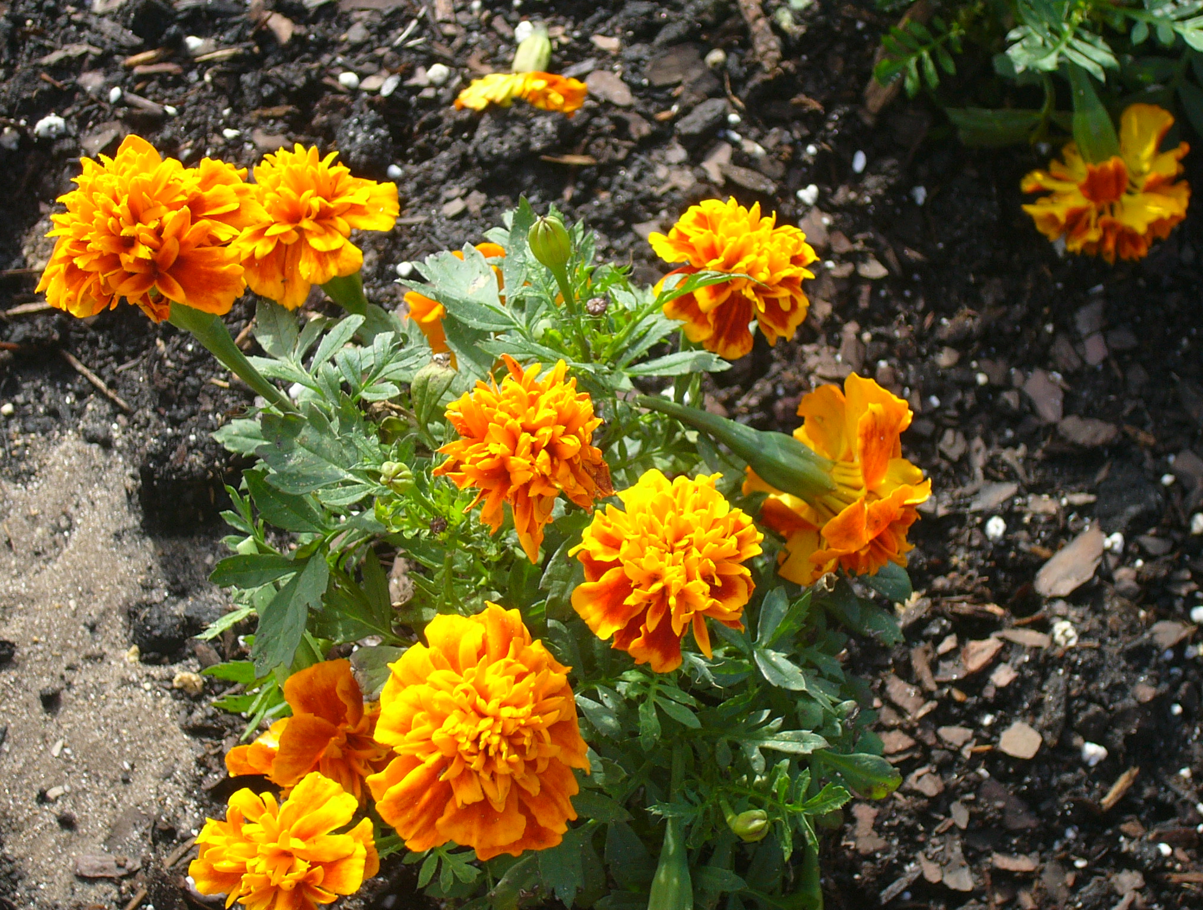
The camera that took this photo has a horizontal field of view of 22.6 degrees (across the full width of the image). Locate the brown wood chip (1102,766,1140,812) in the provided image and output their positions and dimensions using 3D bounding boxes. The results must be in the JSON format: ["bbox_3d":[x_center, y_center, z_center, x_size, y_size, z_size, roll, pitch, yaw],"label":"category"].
[{"bbox_3d":[0.141,0.090,0.820,0.004,0.004,0.017,34,58,25],"label":"brown wood chip"}]

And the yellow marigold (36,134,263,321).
[{"bbox_3d":[-0.116,-0.058,0.775,0.057,0.037,0.057,-34,44,0],"label":"yellow marigold"}]

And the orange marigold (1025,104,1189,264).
[{"bbox_3d":[0.162,-0.086,0.970,0.053,0.032,0.047,-3,52,4],"label":"orange marigold"}]

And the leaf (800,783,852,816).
[{"bbox_3d":[0.059,0.092,0.795,0.015,0.005,0.006,-18,52,-14],"label":"leaf"}]

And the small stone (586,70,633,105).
[{"bbox_3d":[0.003,-0.127,1.042,0.018,0.006,0.013,28,51,25],"label":"small stone"}]

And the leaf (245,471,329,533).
[{"bbox_3d":[-0.087,0.014,0.814,0.031,0.006,0.012,36,64,21],"label":"leaf"}]

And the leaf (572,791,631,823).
[{"bbox_3d":[-0.001,0.086,0.735,0.017,0.004,0.009,8,41,0],"label":"leaf"}]

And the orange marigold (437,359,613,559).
[{"bbox_3d":[-0.021,0.001,0.806,0.047,0.036,0.052,1,61,-1],"label":"orange marigold"}]

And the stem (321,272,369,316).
[{"bbox_3d":[-0.070,-0.044,0.810,0.011,0.018,0.011,-33,31,-6],"label":"stem"}]

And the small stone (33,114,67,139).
[{"bbox_3d":[-0.181,-0.107,0.991,0.009,0.008,0.009,-35,57,-28],"label":"small stone"}]

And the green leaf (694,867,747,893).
[{"bbox_3d":[0.031,0.113,0.798,0.015,0.004,0.006,16,52,13],"label":"green leaf"}]

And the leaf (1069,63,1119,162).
[{"bbox_3d":[0.153,-0.106,0.935,0.013,0.032,0.011,-14,23,6],"label":"leaf"}]

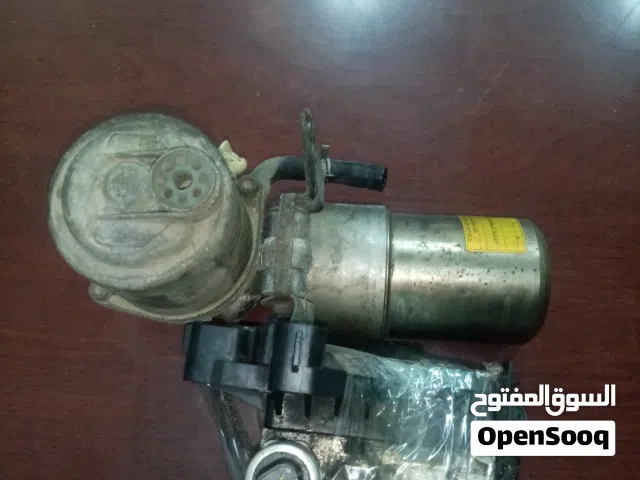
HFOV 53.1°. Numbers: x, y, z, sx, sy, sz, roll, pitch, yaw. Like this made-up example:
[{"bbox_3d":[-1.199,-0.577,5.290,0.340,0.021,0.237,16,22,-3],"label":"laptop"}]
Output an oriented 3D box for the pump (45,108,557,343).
[{"bbox_3d":[0.004,-0.006,0.337,0.248,0.120,0.118,2,75,1],"label":"pump"}]

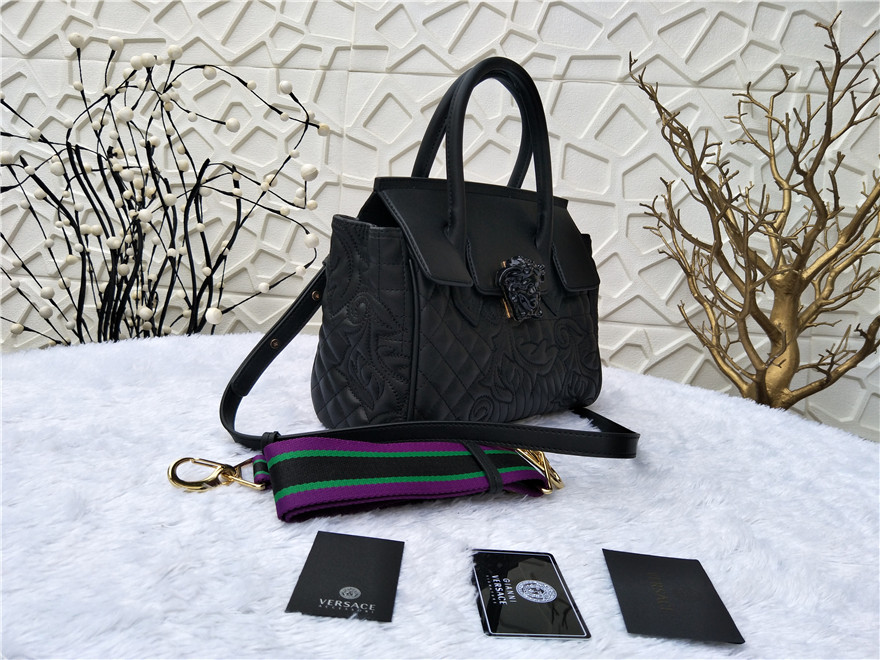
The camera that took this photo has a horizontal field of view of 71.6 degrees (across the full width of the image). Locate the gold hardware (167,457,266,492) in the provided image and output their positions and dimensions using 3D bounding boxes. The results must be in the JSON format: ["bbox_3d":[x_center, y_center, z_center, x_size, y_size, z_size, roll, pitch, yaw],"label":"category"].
[{"bbox_3d":[-0.168,0.109,0.459,0.074,0.013,0.045,4,10,-6],"label":"gold hardware"}]

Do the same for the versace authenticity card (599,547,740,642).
[{"bbox_3d":[0.135,0.157,0.364,0.062,0.002,0.085,5,10,4],"label":"versace authenticity card"}]

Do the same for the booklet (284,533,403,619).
[{"bbox_3d":[-0.052,0.142,0.358,0.057,0.002,0.085,5,10,2],"label":"booklet"}]

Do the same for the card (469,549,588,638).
[{"bbox_3d":[0.048,0.151,0.355,0.055,0.002,0.086,4,10,-5],"label":"card"}]

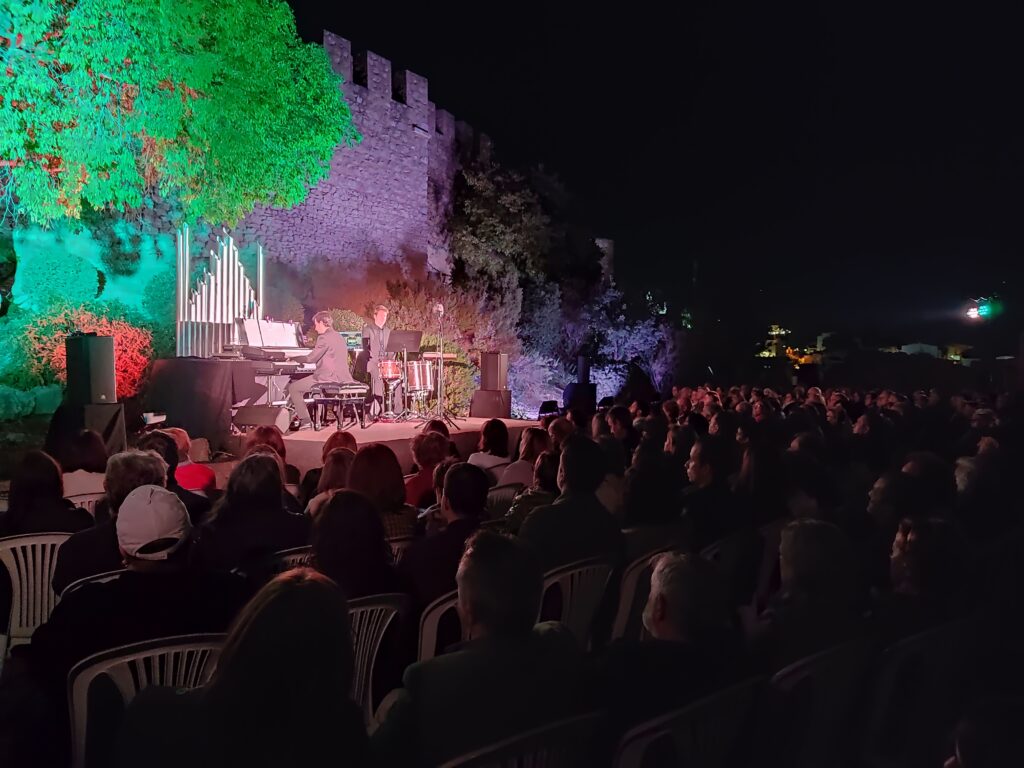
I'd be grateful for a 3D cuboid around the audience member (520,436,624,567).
[{"bbox_3d":[0.140,0.885,3.360,0.740,1.350,0.540,1,1,43],"label":"audience member"}]

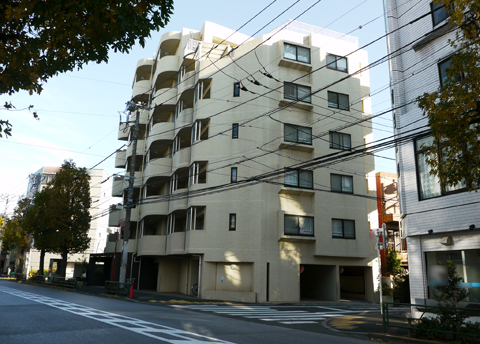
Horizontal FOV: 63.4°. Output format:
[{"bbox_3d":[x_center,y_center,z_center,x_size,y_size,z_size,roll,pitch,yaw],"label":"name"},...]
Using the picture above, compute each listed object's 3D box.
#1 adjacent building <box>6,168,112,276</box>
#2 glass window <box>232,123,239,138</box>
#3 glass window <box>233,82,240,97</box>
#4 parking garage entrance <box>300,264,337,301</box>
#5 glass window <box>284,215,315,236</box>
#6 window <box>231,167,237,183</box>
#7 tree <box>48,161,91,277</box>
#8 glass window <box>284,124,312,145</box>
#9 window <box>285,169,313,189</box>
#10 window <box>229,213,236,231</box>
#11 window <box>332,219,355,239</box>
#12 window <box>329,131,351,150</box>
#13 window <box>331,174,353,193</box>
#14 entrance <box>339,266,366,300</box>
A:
[{"bbox_3d":[-28.445,8.379,63.759,13.500,16.600,10.000,2,-15,0],"label":"adjacent building"},{"bbox_3d":[-0.282,-2.563,24.387,0.383,0.972,0.140,-1,-15,9],"label":"glass window"},{"bbox_3d":[-0.204,-5.318,25.113,0.383,0.972,0.140,-1,-15,9],"label":"glass window"},{"bbox_3d":[4.553,6.466,22.786,2.404,2.020,0.500,6,-15,-17],"label":"parking garage entrance"},{"bbox_3d":[3.461,3.119,22.654,1.899,1.145,0.120,6,-15,-17],"label":"glass window"},{"bbox_3d":[-0.361,0.181,23.432,0.380,1.000,0.120,-1,-15,11],"label":"window"},{"bbox_3d":[-15.531,4.358,34.962,4.600,11.470,4.600,2,-15,0],"label":"tree"},{"bbox_3d":[3.614,-2.349,24.088,1.899,1.141,0.120,6,-15,-17],"label":"glass window"},{"bbox_3d":[3.557,0.394,23.577,1.934,1.146,0.140,6,-16,-18],"label":"window"},{"bbox_3d":[-0.438,2.946,22.934,0.383,0.972,0.140,-1,-15,9],"label":"window"},{"bbox_3d":[6.375,3.499,23.907,1.638,1.141,0.140,6,-16,-18],"label":"window"},{"bbox_3d":[6.499,-1.995,25.154,1.591,1.131,0.120,6,-15,-17],"label":"window"},{"bbox_3d":[6.453,0.744,24.633,1.638,1.141,0.140,6,-16,-18],"label":"window"},{"bbox_3d":[6.899,6.731,23.525,2.141,2.020,0.500,6,-15,-17],"label":"entrance"}]

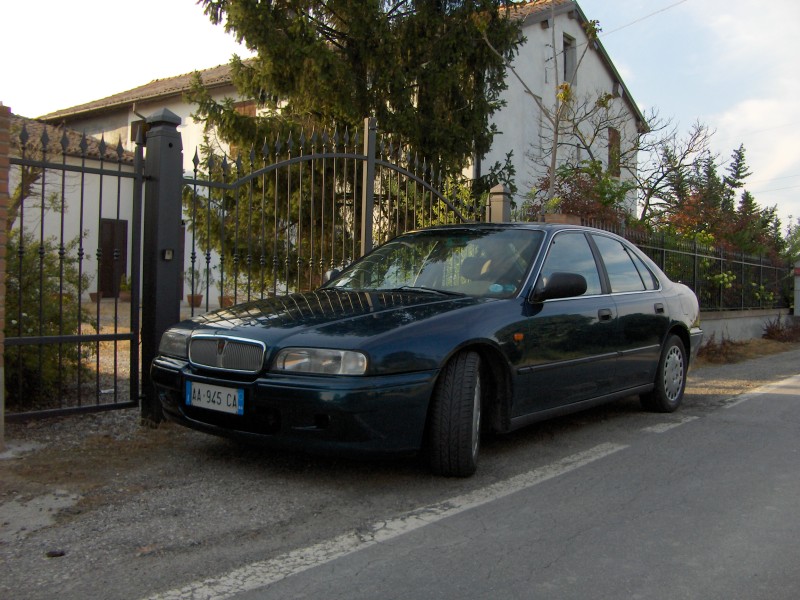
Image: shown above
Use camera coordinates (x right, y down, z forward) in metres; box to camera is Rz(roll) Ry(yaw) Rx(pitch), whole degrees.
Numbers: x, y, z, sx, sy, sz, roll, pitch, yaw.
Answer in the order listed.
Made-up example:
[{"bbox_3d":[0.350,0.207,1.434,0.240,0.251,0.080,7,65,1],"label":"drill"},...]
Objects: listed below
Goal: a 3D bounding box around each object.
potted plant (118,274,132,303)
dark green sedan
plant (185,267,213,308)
[{"bbox_3d":[-7.320,-0.310,21.700,0.460,0.770,0.460,1,2,-11],"label":"potted plant"},{"bbox_3d":[0.580,0.132,5.460,1.750,1.380,4.645,3,2,37],"label":"dark green sedan"},{"bbox_3d":[-5.120,-0.330,20.500,0.700,1.060,0.660,1,2,-11],"label":"plant"}]

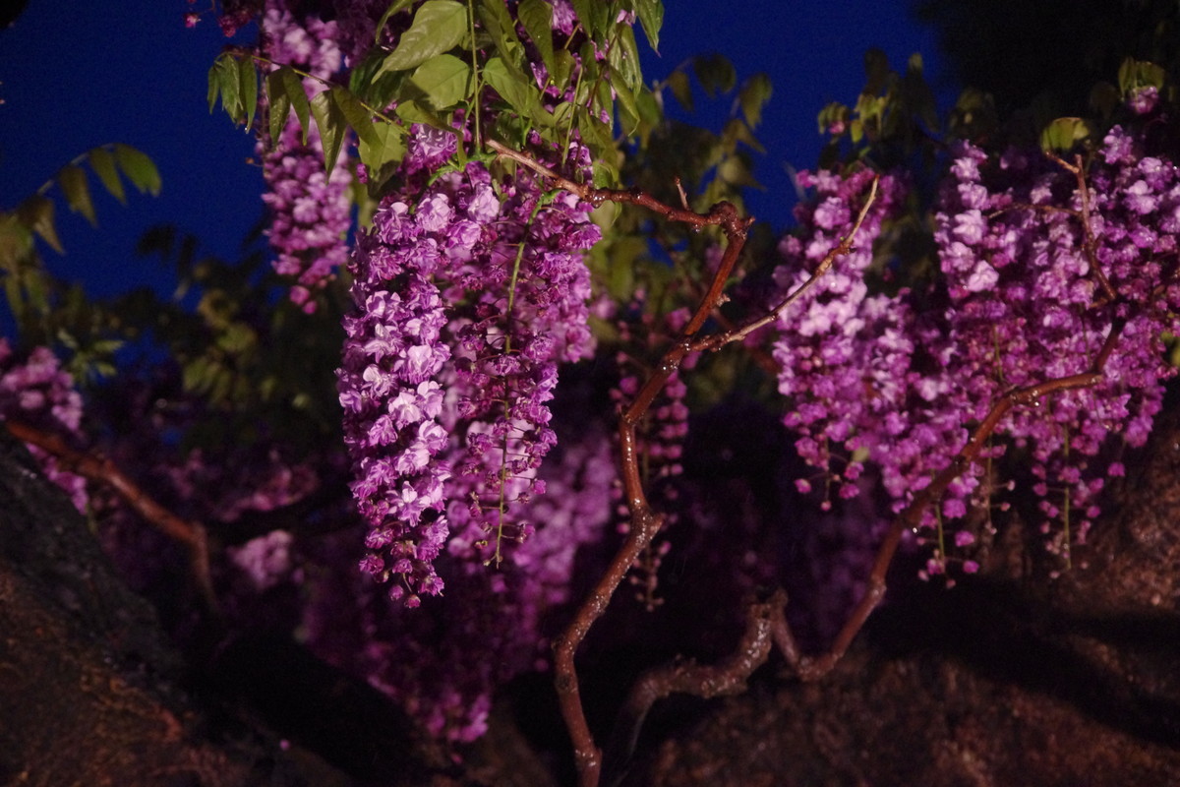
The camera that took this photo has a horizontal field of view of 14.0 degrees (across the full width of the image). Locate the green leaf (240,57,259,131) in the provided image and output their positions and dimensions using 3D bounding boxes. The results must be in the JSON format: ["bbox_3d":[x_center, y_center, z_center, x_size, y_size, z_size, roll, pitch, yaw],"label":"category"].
[{"bbox_3d":[-0.219,-0.193,3.100,0.011,0.047,0.016,3,0,-19],"label":"green leaf"}]

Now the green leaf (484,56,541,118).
[{"bbox_3d":[-0.049,-0.196,3.080,0.023,0.048,0.018,-41,0,-12],"label":"green leaf"}]

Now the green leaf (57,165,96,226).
[{"bbox_3d":[-0.383,-0.147,3.600,0.019,0.049,0.018,-24,0,0],"label":"green leaf"}]

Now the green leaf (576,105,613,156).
[{"bbox_3d":[0.003,-0.176,3.220,0.020,0.035,0.015,-20,-3,0],"label":"green leaf"}]

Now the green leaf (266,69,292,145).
[{"bbox_3d":[-0.205,-0.189,3.170,0.014,0.051,0.015,8,-3,11],"label":"green leaf"}]

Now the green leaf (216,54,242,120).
[{"bbox_3d":[-0.236,-0.200,3.150,0.014,0.044,0.015,-7,-3,6],"label":"green leaf"}]

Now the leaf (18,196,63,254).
[{"bbox_3d":[-0.410,-0.126,3.600,0.022,0.047,0.018,-25,0,0],"label":"leaf"}]

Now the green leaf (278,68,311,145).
[{"bbox_3d":[-0.194,-0.189,3.170,0.013,0.052,0.015,-12,-3,-11],"label":"green leaf"}]

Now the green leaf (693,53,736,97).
[{"bbox_3d":[0.094,-0.241,3.650,0.031,0.033,0.020,0,-3,0],"label":"green leaf"}]

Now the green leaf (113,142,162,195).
[{"bbox_3d":[-0.338,-0.167,3.600,0.024,0.046,0.018,-35,0,-16],"label":"green leaf"}]

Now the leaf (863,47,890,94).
[{"bbox_3d":[0.244,-0.274,4.100,0.021,0.040,0.018,0,-3,0],"label":"leaf"}]

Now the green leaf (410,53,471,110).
[{"bbox_3d":[-0.097,-0.200,3.100,0.042,0.032,0.016,-39,-13,-3],"label":"green leaf"}]

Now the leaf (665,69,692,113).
[{"bbox_3d":[0.068,-0.232,3.700,0.015,0.035,0.015,-27,0,0],"label":"leaf"}]

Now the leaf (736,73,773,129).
[{"bbox_3d":[0.127,-0.225,3.700,0.024,0.042,0.018,8,0,-6],"label":"leaf"}]

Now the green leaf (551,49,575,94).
[{"bbox_3d":[-0.018,-0.213,3.200,0.016,0.030,0.014,0,-3,0],"label":"green leaf"}]

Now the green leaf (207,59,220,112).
[{"bbox_3d":[-0.242,-0.198,3.100,0.008,0.034,0.012,5,0,17],"label":"green leaf"}]

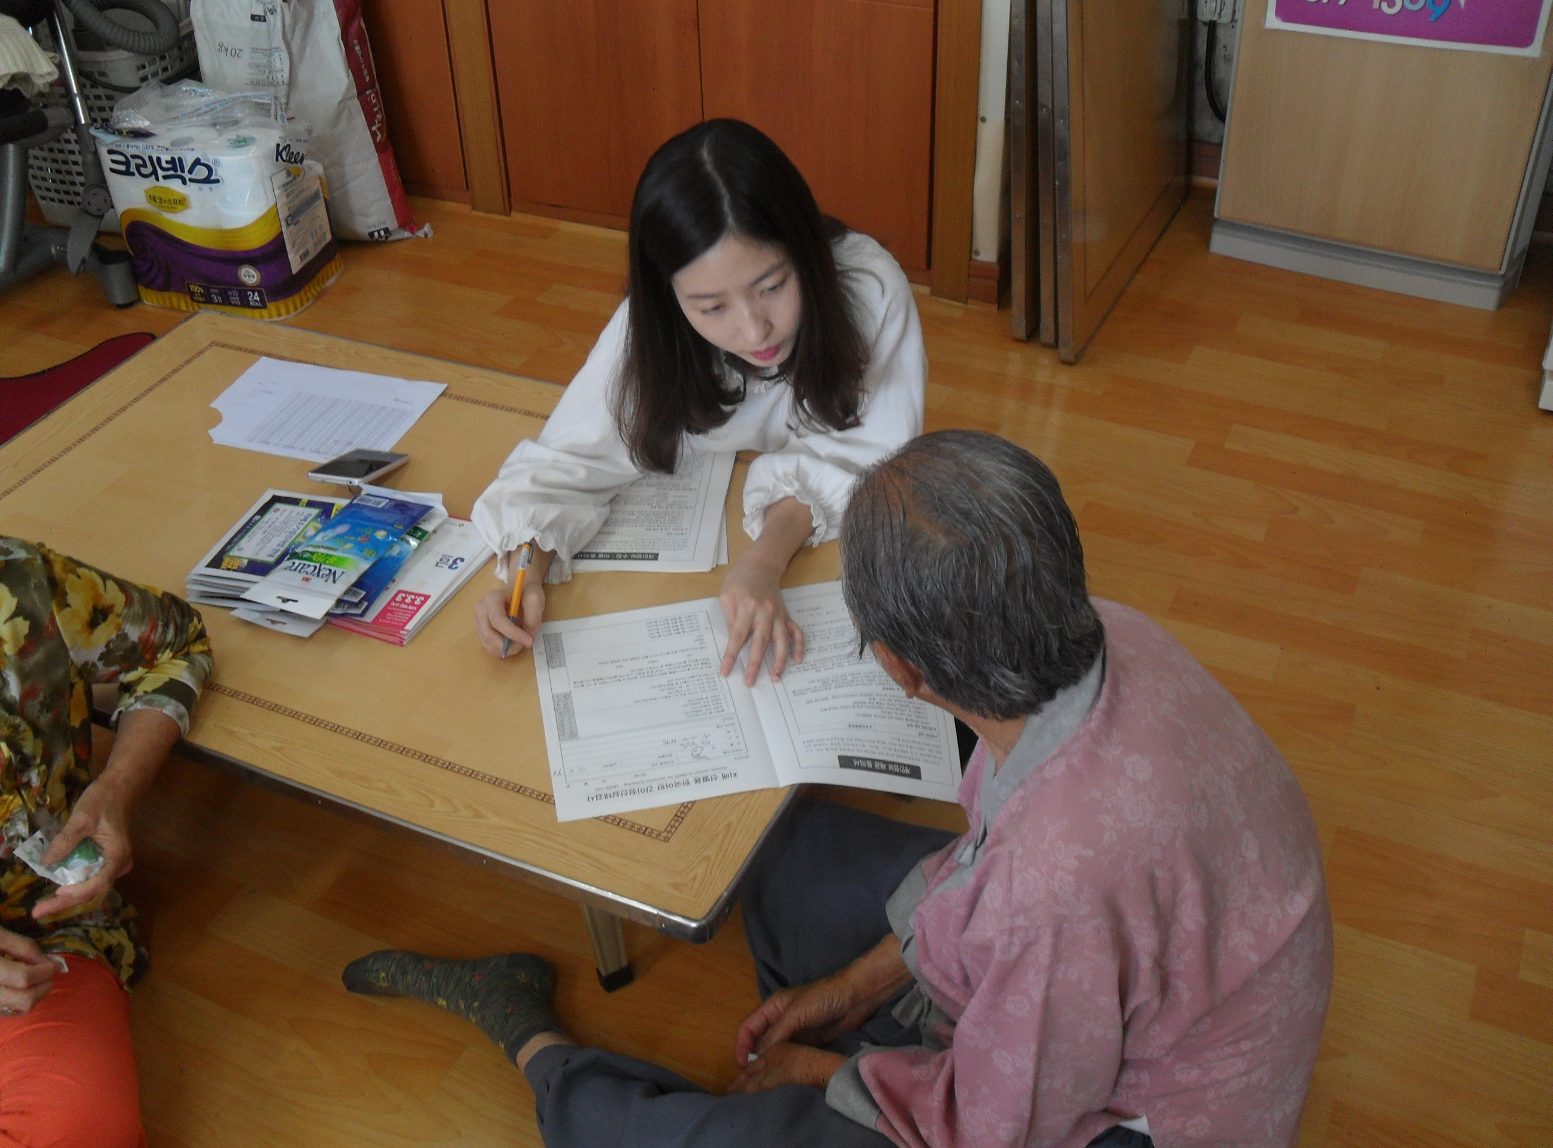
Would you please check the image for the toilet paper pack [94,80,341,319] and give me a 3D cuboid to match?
[{"bbox_3d":[-1.041,-0.706,2.973,0.335,0.360,0.245,8,37,13],"label":"toilet paper pack"}]

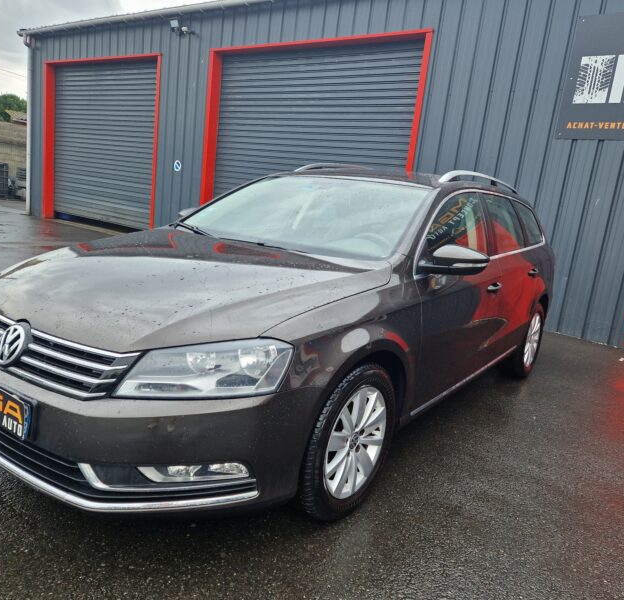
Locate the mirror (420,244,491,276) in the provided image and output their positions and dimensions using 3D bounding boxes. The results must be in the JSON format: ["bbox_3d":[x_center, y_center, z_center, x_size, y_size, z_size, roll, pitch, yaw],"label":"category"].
[{"bbox_3d":[0.638,-0.178,2.343,0.240,0.145,0.170,13,12,34],"label":"mirror"}]

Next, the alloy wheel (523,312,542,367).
[{"bbox_3d":[1.689,0.306,4.244,0.170,0.440,0.440,13,12,34],"label":"alloy wheel"}]

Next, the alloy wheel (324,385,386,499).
[{"bbox_3d":[0.115,0.522,2.046,0.170,0.440,0.440,13,12,34],"label":"alloy wheel"}]

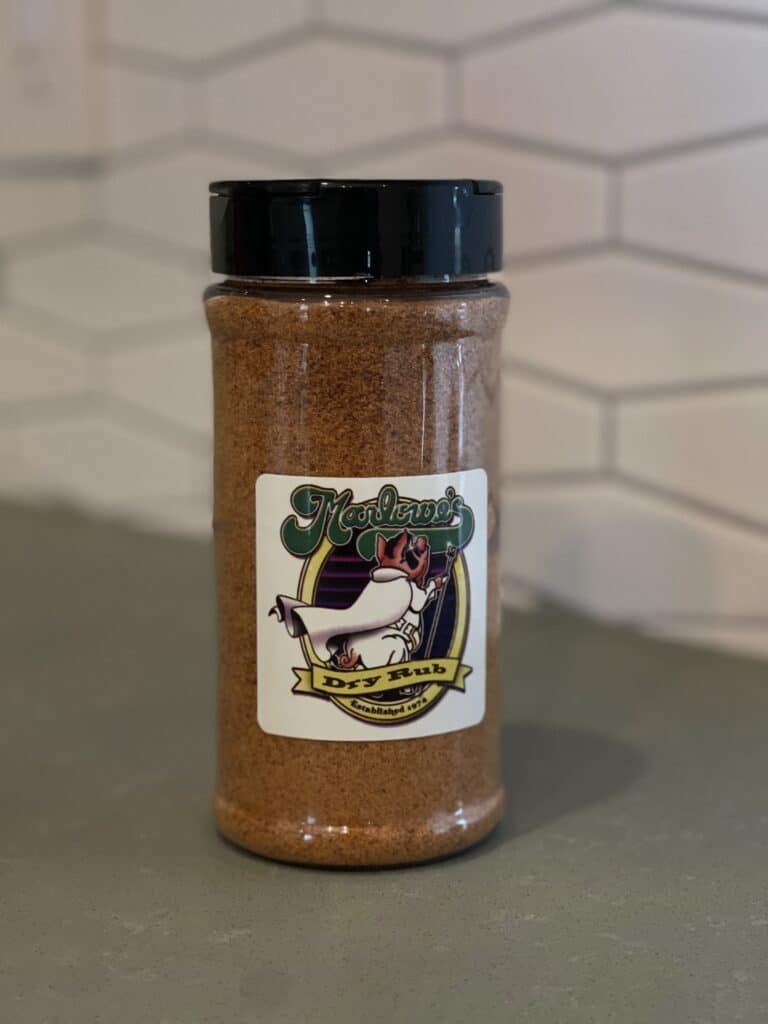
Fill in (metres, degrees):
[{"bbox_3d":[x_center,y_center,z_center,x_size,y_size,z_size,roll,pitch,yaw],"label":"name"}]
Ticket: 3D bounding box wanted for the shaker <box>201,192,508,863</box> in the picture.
[{"bbox_3d":[-0.006,0.000,0.454,0.071,0.156,0.071,-2,10,-10],"label":"shaker"}]

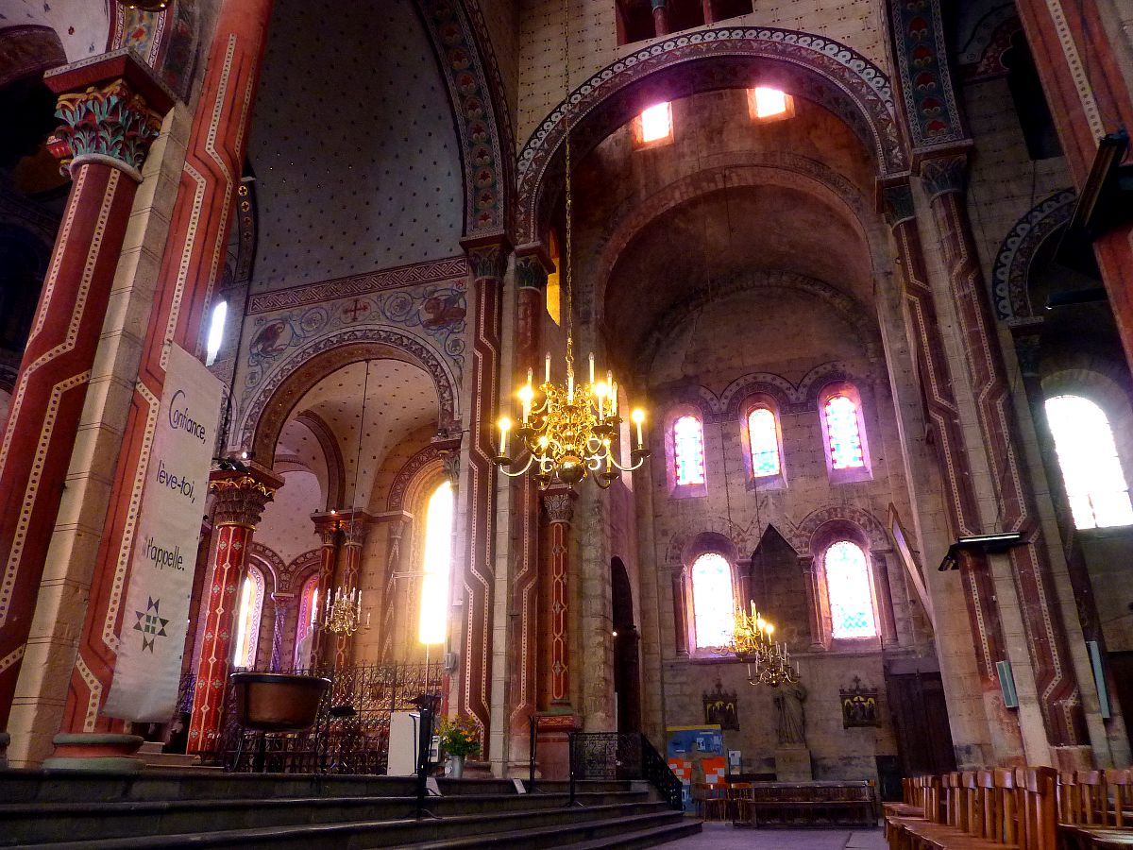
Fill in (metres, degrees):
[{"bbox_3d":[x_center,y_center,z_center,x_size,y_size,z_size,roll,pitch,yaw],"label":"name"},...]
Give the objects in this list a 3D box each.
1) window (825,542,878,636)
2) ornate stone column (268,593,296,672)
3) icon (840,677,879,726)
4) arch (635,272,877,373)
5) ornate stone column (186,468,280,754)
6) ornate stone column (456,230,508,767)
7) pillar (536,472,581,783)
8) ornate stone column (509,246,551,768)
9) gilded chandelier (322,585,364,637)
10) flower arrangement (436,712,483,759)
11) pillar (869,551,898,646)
[{"bbox_3d":[6.466,3.725,18.647,0.891,2.201,0.200,-7,-25,16],"label":"window"},{"bbox_3d":[-6.657,4.933,18.856,0.440,2.103,0.440,-7,-25,16],"label":"ornate stone column"},{"bbox_3d":[7.544,7.098,21.090,0.880,1.240,0.130,-7,-24,15],"label":"icon"},{"bbox_3d":[4.774,-2.811,21.412,6.080,3.107,0.500,-7,-25,16],"label":"arch"},{"bbox_3d":[-5.670,3.139,13.704,0.960,4.807,0.960,-7,-25,16],"label":"ornate stone column"},{"bbox_3d":[-1.255,0.780,12.478,0.760,8.480,0.700,-7,-25,16],"label":"ornate stone column"},{"bbox_3d":[-0.143,4.355,18.258,0.800,6.550,0.800,-7,-24,15],"label":"pillar"},{"bbox_3d":[-0.593,1.038,14.614,0.700,9.700,0.720,0,-23,0],"label":"ornate stone column"},{"bbox_3d":[-3.577,2.983,13.175,0.690,0.852,0.690,-7,-25,16],"label":"gilded chandelier"},{"bbox_3d":[-1.268,3.668,9.686,0.520,0.503,0.500,0,-24,0],"label":"flower arrangement"},{"bbox_3d":[8.552,4.622,21.957,0.500,2.580,0.480,-7,-24,15],"label":"pillar"}]

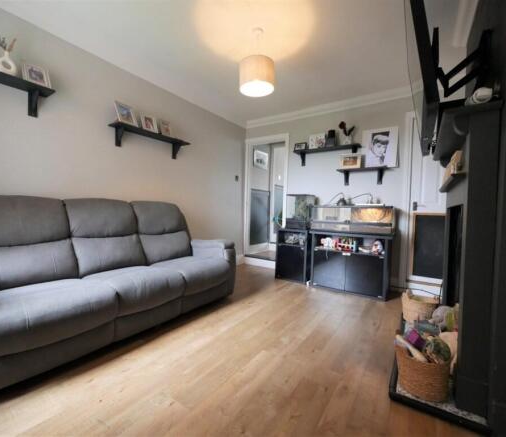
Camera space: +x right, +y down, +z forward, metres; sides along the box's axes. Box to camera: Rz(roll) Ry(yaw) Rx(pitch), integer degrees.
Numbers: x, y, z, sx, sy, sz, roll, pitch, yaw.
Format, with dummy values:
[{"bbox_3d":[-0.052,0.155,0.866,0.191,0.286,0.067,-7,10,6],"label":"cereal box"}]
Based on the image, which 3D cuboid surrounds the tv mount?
[{"bbox_3d":[1.258,-0.923,1.446,0.238,0.366,0.337,2,2,34],"label":"tv mount"}]

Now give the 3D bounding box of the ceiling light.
[{"bbox_3d":[0.051,-1.350,2.006,0.297,0.490,0.297,1,2,0],"label":"ceiling light"}]

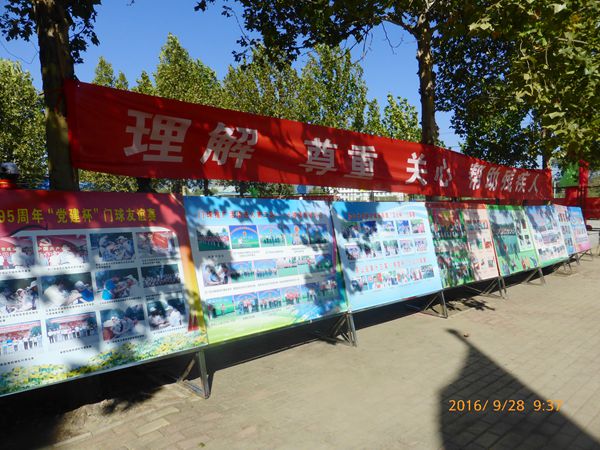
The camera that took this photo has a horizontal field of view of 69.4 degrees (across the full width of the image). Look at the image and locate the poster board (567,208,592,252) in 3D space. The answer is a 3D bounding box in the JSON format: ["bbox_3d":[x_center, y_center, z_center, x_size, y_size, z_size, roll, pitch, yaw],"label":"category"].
[{"bbox_3d":[8.457,0.127,13.059,1.695,1.288,0.250,-2,2,-44],"label":"poster board"}]

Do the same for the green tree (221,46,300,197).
[{"bbox_3d":[-2.051,-4.172,22.640,4.362,10.197,4.362,0,2,0],"label":"green tree"}]

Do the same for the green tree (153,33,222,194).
[{"bbox_3d":[-5.193,-3.946,20.136,3.393,9.882,3.393,0,2,0],"label":"green tree"}]

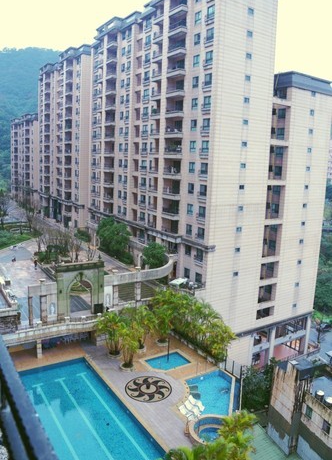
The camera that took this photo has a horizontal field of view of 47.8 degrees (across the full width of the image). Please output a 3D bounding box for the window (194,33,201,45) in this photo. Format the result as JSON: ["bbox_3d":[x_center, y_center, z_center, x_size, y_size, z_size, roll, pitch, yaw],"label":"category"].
[{"bbox_3d":[4.682,-27.927,54.902,0.200,1.500,1.420,-4,12,-34],"label":"window"}]

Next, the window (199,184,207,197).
[{"bbox_3d":[5.351,-5.548,52.870,0.200,1.480,1.450,-4,11,-31],"label":"window"}]

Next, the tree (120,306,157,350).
[{"bbox_3d":[-3.180,12.530,47.799,4.300,5.800,4.300,2,10,0],"label":"tree"}]

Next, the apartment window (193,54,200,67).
[{"bbox_3d":[4.611,-24.924,55.320,0.200,1.600,1.500,-4,12,-34],"label":"apartment window"}]

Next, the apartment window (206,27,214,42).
[{"bbox_3d":[6.267,-27.335,52.545,0.220,1.750,1.600,-4,12,-34],"label":"apartment window"}]

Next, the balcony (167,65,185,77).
[{"bbox_3d":[1.849,-25.354,59.157,1.500,1.500,4.600,-4,12,-34],"label":"balcony"}]

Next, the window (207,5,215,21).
[{"bbox_3d":[5.992,-28.696,49.320,0.200,1.480,1.450,-4,11,-31],"label":"window"}]

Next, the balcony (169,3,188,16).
[{"bbox_3d":[2.133,-33.713,57.500,1.500,1.400,3.650,-5,13,-34],"label":"balcony"}]

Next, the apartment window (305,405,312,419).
[{"bbox_3d":[17.884,22.778,47.000,0.180,1.180,1.070,-2,11,-24],"label":"apartment window"}]

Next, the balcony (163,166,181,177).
[{"bbox_3d":[1.283,-9.241,62.171,1.500,1.500,3.798,-5,13,-34],"label":"balcony"}]

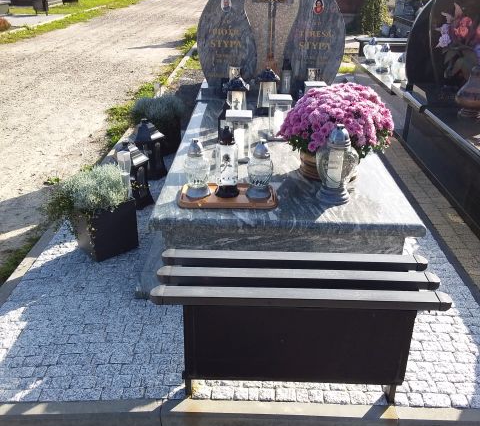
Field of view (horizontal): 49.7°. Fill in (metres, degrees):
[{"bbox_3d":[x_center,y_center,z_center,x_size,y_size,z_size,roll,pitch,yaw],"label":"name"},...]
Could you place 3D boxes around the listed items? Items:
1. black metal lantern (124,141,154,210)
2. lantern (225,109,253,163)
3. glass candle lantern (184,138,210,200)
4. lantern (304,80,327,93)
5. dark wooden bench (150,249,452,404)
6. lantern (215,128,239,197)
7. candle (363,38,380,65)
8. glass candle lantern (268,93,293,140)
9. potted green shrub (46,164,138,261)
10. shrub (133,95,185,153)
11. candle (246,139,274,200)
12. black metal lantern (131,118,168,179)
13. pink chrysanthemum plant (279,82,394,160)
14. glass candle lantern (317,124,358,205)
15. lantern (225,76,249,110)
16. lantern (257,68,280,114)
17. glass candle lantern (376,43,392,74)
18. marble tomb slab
[{"bbox_3d":[-0.614,-0.230,2.960,0.200,0.385,0.200,-17,30,-32],"label":"black metal lantern"},{"bbox_3d":[-0.004,-0.387,2.619,0.130,0.238,0.135,2,25,0],"label":"lantern"},{"bbox_3d":[-0.189,-0.207,2.306,0.121,0.253,0.121,1,25,1],"label":"glass candle lantern"},{"bbox_3d":[0.493,-0.732,3.405,0.142,0.265,0.142,1,25,1],"label":"lantern"},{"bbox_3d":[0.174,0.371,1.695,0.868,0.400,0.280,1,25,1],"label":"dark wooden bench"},{"bbox_3d":[-0.051,-0.225,2.230,0.108,0.304,0.108,1,25,1],"label":"lantern"},{"bbox_3d":[1.491,-1.828,5.836,0.175,0.268,0.175,2,25,0],"label":"candle"},{"bbox_3d":[0.227,-0.553,2.990,0.132,0.236,0.137,2,25,0],"label":"glass candle lantern"},{"bbox_3d":[-0.703,-0.015,2.499,0.320,0.385,0.320,-22,33,-39],"label":"potted green shrub"},{"bbox_3d":[-0.605,-0.670,3.891,0.370,0.426,0.370,-21,33,-40],"label":"shrub"},{"bbox_3d":[0.086,-0.190,2.174,0.110,0.240,0.110,2,25,0],"label":"candle"},{"bbox_3d":[-0.614,-0.436,3.455,0.253,0.384,0.242,1,25,1],"label":"black metal lantern"},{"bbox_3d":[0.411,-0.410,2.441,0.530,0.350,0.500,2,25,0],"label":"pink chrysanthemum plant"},{"bbox_3d":[0.410,-0.213,2.167,0.178,0.326,0.178,2,25,0],"label":"glass candle lantern"},{"bbox_3d":[-0.010,-0.660,3.172,0.155,0.320,0.155,1,25,1],"label":"lantern"},{"bbox_3d":[0.208,-0.873,3.686,0.167,0.309,0.167,1,25,1],"label":"lantern"},{"bbox_3d":[1.438,-1.551,5.158,0.155,0.260,0.155,1,25,1],"label":"glass candle lantern"},{"bbox_3d":[0.218,-0.365,3.379,1.262,0.343,2.707,1,25,1],"label":"marble tomb slab"}]

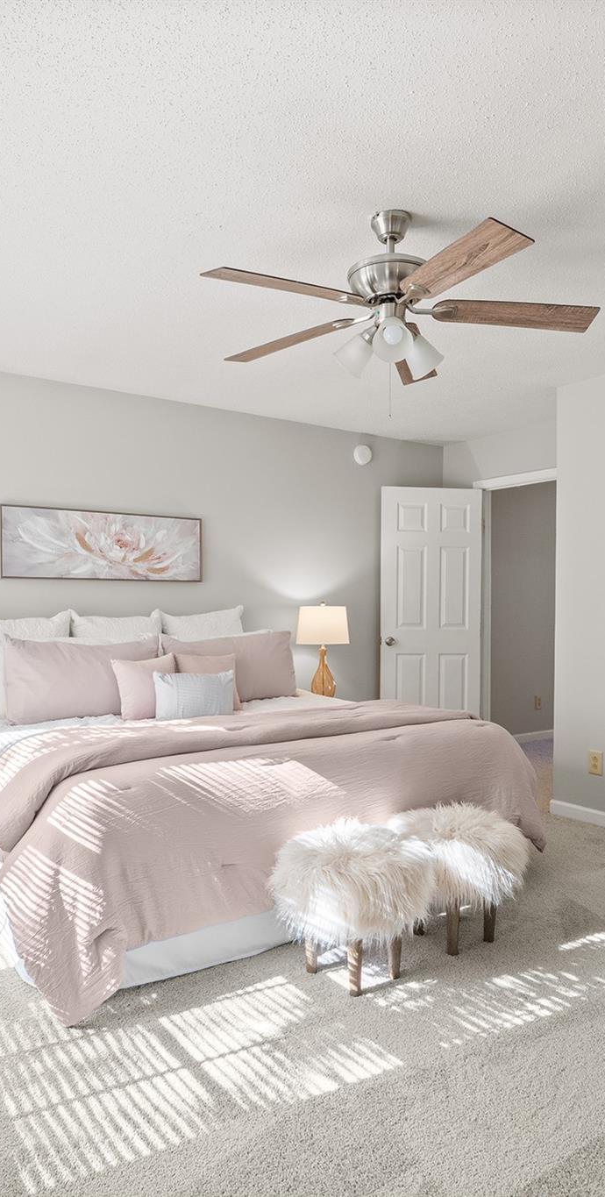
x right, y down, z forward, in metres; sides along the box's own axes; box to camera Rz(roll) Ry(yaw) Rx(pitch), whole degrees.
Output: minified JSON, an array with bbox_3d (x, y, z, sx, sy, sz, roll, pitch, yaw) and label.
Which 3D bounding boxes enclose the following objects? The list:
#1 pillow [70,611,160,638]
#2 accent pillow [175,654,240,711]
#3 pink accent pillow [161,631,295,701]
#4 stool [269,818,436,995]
[{"bbox_3d":[-1.056,0.328,4.249,0.570,0.520,0.180,0,-15,-36],"label":"pillow"},{"bbox_3d":[-0.553,0.435,3.971,0.400,0.360,0.130,0,-18,-36],"label":"accent pillow"},{"bbox_3d":[-0.437,0.406,4.497,0.880,0.430,0.170,0,-17,-36],"label":"pink accent pillow"},{"bbox_3d":[0.166,0.976,2.423,0.480,0.480,0.480,0,0,0],"label":"stool"}]

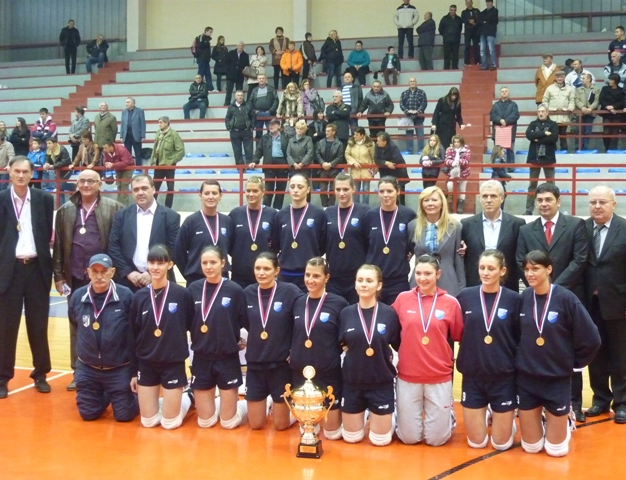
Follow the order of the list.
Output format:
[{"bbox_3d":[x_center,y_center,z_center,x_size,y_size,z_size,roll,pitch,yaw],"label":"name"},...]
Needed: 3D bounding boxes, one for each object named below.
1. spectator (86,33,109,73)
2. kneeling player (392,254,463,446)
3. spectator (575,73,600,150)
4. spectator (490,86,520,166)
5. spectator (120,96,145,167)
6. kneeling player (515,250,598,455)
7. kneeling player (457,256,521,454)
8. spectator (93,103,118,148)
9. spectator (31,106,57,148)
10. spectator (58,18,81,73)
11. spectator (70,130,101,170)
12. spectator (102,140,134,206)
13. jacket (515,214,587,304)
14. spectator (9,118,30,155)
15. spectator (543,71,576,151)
[{"bbox_3d":[-6.786,-5.862,26.200,0.660,1.219,0.750,1,3,14],"label":"spectator"},{"bbox_3d":[0.816,0.723,5.815,0.500,1.293,0.620,1,3,11],"label":"kneeling player"},{"bbox_3d":[5.906,-2.722,17.900,0.550,1.721,0.420,1,3,18],"label":"spectator"},{"bbox_3d":[3.702,-2.105,16.225,0.580,1.740,0.360,1,4,12],"label":"spectator"},{"bbox_3d":[-3.992,-2.288,18.457,0.570,1.740,0.370,1,4,14],"label":"spectator"},{"bbox_3d":[1.570,0.690,5.412,0.540,1.247,0.620,1,4,21],"label":"kneeling player"},{"bbox_3d":[1.251,0.723,5.824,0.500,1.328,0.600,1,4,14],"label":"kneeling player"},{"bbox_3d":[-4.639,-2.242,18.655,0.540,1.680,0.380,1,4,16],"label":"spectator"},{"bbox_3d":[-6.035,-2.149,18.754,0.540,1.640,0.380,1,4,12],"label":"spectator"},{"bbox_3d":[-7.583,-6.018,26.069,0.560,1.748,0.360,0,3,5],"label":"spectator"},{"bbox_3d":[-4.465,-1.400,16.449,0.570,1.500,0.520,1,4,18],"label":"spectator"},{"bbox_3d":[-3.764,-1.277,16.143,0.550,1.300,0.750,3,5,36],"label":"spectator"},{"bbox_3d":[1.757,0.191,6.103,0.540,0.770,0.340,2,4,25],"label":"jacket"},{"bbox_3d":[-6.551,-1.907,18.621,0.480,1.680,0.350,2,4,30],"label":"spectator"},{"bbox_3d":[4.923,-2.559,16.685,0.620,1.651,0.420,1,3,16],"label":"spectator"}]

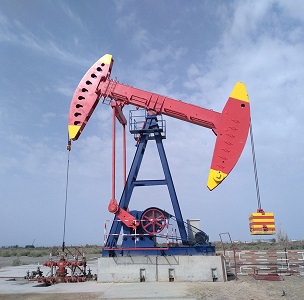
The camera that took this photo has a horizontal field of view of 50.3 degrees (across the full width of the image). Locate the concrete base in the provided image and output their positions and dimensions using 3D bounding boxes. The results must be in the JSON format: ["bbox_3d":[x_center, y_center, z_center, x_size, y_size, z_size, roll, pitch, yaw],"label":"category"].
[{"bbox_3d":[0.486,5.349,14.710,5.250,0.994,2.639,-3,-17,7],"label":"concrete base"}]

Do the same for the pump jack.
[{"bbox_3d":[0.301,-0.266,16.372,9.367,10.722,2.900,-3,-17,7],"label":"pump jack"}]

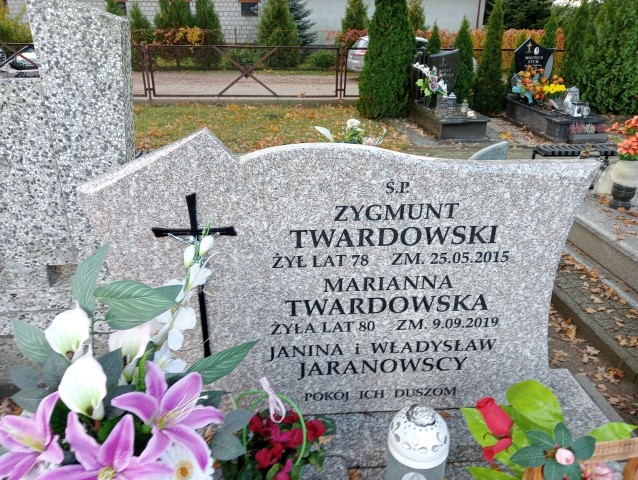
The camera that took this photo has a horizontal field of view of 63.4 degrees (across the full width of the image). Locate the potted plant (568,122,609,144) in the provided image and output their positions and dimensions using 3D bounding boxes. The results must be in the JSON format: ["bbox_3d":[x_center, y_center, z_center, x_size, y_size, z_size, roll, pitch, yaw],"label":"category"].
[{"bbox_3d":[4.128,-1.655,7.938,0.570,0.298,0.190,-2,24,-5],"label":"potted plant"}]

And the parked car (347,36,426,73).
[{"bbox_3d":[3.293,-6.606,18.764,4.200,1.460,1.740,-7,25,-16],"label":"parked car"}]

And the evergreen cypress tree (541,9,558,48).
[{"bbox_3d":[4.425,-3.440,9.993,0.500,1.894,0.500,1,24,0],"label":"evergreen cypress tree"}]

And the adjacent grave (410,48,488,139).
[{"bbox_3d":[2.151,-2.480,8.625,0.790,1.202,1.810,-2,24,-7],"label":"adjacent grave"}]

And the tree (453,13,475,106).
[{"bbox_3d":[2.737,-3.289,9.796,0.450,1.742,0.450,1,24,0],"label":"tree"}]

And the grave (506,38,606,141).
[{"bbox_3d":[3.976,-2.574,8.641,0.810,1.401,2.130,-1,24,-5],"label":"grave"}]

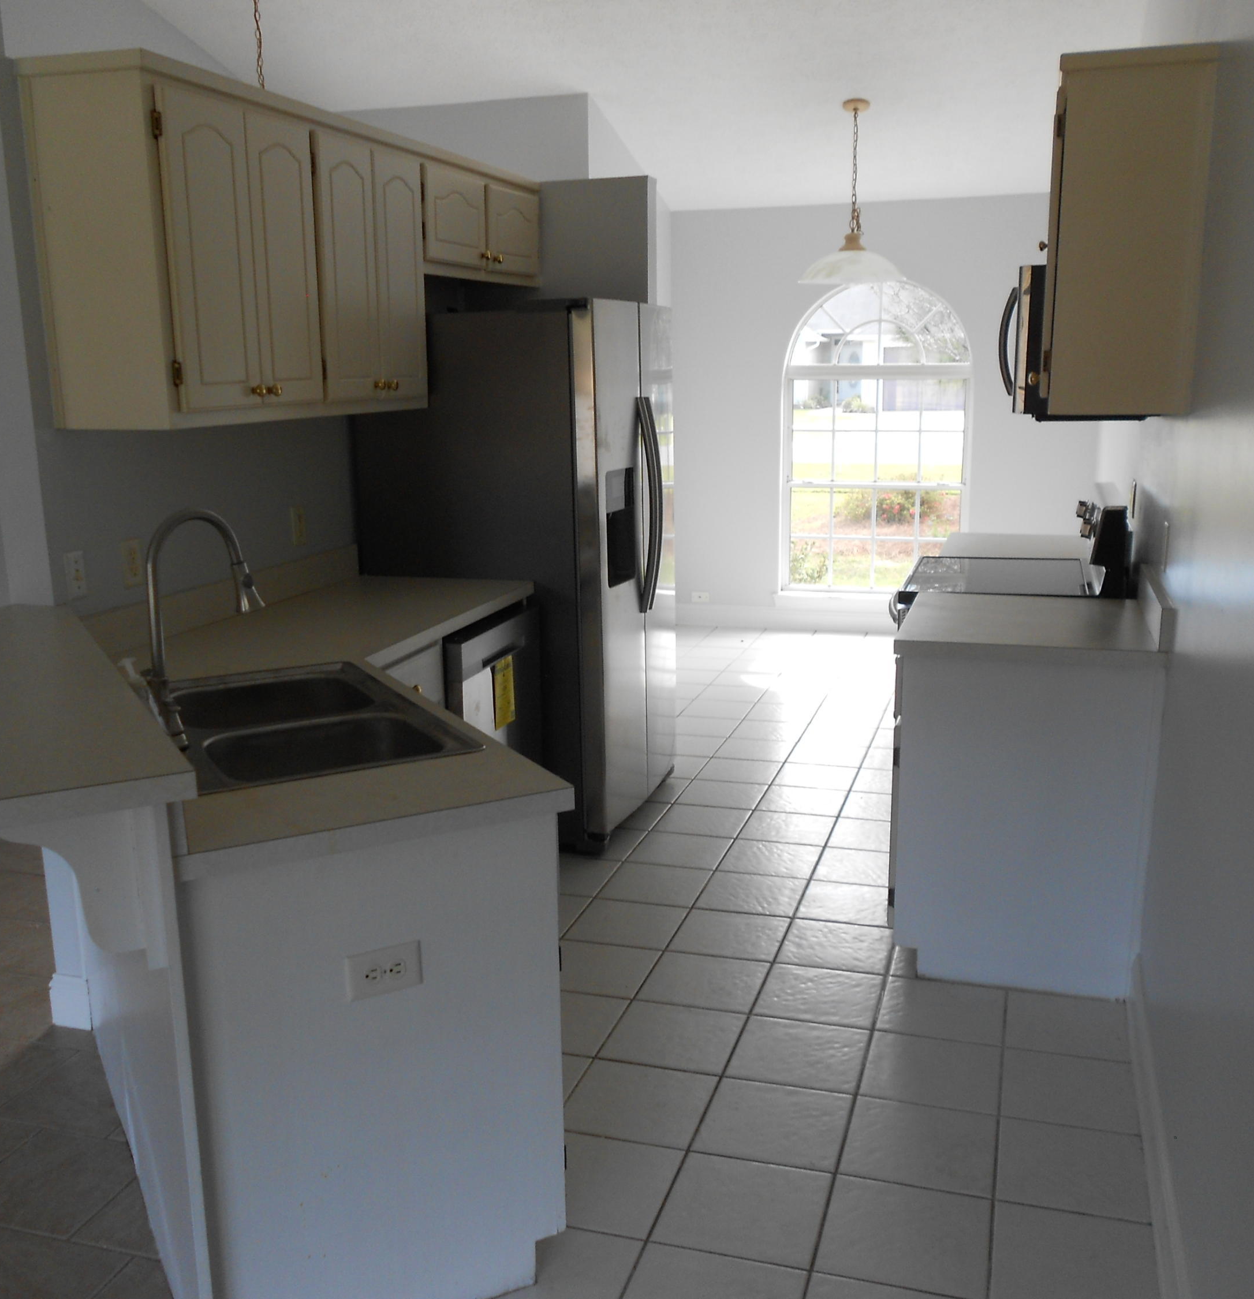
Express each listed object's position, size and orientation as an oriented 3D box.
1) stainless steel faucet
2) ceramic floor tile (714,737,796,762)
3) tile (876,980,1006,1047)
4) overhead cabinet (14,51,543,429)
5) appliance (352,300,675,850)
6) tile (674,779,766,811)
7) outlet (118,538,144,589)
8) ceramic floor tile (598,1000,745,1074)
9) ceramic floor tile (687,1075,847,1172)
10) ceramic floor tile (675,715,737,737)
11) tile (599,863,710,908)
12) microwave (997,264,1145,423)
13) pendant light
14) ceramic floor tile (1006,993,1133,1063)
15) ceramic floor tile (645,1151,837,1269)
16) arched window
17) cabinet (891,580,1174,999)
[{"bbox_3d":[-0.822,-0.055,2.539,0.250,0.435,0.200,-7,13,-27],"label":"stainless steel faucet"},{"bbox_3d":[0.543,0.428,5.475,0.300,0.010,0.297,3,13,17],"label":"ceramic floor tile"},{"bbox_3d":[0.790,0.909,3.265,0.297,0.010,0.294,3,13,17],"label":"tile"},{"bbox_3d":[-0.825,-1.118,3.931,0.338,0.795,2.268,3,13,18],"label":"overhead cabinet"},{"bbox_3d":[-0.318,-0.304,4.711,0.898,1.790,0.905,3,13,17],"label":"appliance"},{"bbox_3d":[0.364,0.553,4.919,0.300,0.010,0.297,3,13,17],"label":"tile"},{"bbox_3d":[-1.237,-0.214,3.265,0.007,0.116,0.072,3,13,17],"label":"outlet"},{"bbox_3d":[0.117,0.943,3.163,0.297,0.010,0.294,3,13,17],"label":"ceramic floor tile"},{"bbox_3d":[0.323,1.033,2.828,0.303,0.010,0.303,3,13,17],"label":"ceramic floor tile"},{"bbox_3d":[0.342,0.352,5.845,0.300,0.010,0.297,3,13,17],"label":"ceramic floor tile"},{"bbox_3d":[0.099,0.750,4.144,0.301,0.011,0.301,3,12,17],"label":"tile"},{"bbox_3d":[1.384,-0.937,3.996,0.434,0.425,0.757,3,13,17],"label":"microwave"},{"bbox_3d":[1.069,-2.149,6.117,0.496,0.807,0.496,3,13,17],"label":"pendant light"},{"bbox_3d":[1.075,0.920,3.166,0.285,0.010,0.297,3,13,17],"label":"ceramic floor tile"},{"bbox_3d":[0.229,1.081,2.512,0.300,0.010,0.297,3,13,17],"label":"ceramic floor tile"},{"bbox_3d":[1.498,-1.259,7.795,1.110,1.842,0.100,3,13,17],"label":"arched window"},{"bbox_3d":[1.116,0.326,3.669,0.653,0.984,0.779,3,12,17],"label":"cabinet"}]

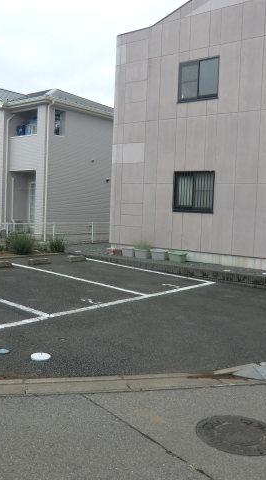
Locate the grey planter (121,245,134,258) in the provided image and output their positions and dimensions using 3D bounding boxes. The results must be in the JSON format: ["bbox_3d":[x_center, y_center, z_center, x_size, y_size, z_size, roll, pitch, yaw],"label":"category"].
[{"bbox_3d":[-0.100,0.363,13.413,0.370,0.280,0.250,5,6,37],"label":"grey planter"}]

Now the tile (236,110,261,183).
[{"bbox_3d":[2.990,-2.381,11.492,0.607,1.843,0.050,5,6,36],"label":"tile"}]

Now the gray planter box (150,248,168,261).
[{"bbox_3d":[0.745,0.435,12.880,0.480,0.290,0.270,5,6,36],"label":"gray planter box"}]

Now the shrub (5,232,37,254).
[{"bbox_3d":[-3.454,0.099,13.544,0.750,0.630,0.700,-4,7,-44],"label":"shrub"}]

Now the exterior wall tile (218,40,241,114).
[{"bbox_3d":[2.539,-4.247,11.681,0.607,1.817,0.050,5,6,36],"label":"exterior wall tile"}]

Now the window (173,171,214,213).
[{"bbox_3d":[1.695,-1.344,12.475,1.299,1.180,0.120,5,6,36],"label":"window"}]

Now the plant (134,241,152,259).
[{"bbox_3d":[0.306,0.280,13.133,0.420,0.510,0.350,5,6,37],"label":"plant"}]

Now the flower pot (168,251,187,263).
[{"bbox_3d":[1.237,0.486,12.476,0.430,0.260,0.330,5,6,37],"label":"flower pot"}]

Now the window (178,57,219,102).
[{"bbox_3d":[1.792,-4.350,12.131,1.270,1.090,0.100,5,6,37],"label":"window"}]

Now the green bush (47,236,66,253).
[{"bbox_3d":[-2.458,0.130,14.269,0.580,0.520,0.550,0,5,-10],"label":"green bush"}]

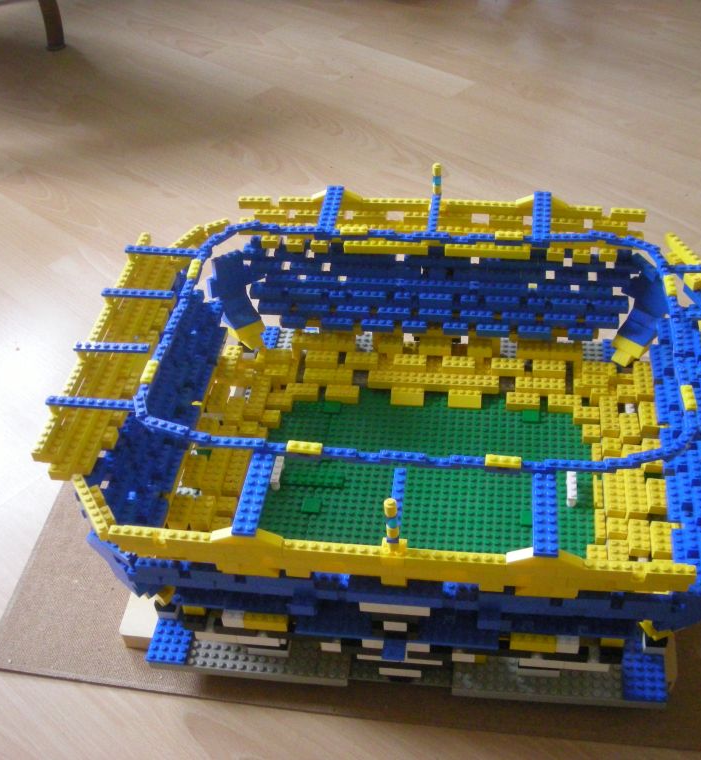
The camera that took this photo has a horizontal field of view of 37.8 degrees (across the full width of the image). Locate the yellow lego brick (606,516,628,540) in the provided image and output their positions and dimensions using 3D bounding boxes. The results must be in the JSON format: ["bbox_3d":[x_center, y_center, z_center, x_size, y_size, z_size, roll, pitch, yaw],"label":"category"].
[{"bbox_3d":[0.220,0.122,0.845,0.016,0.011,0.016,2,42,8],"label":"yellow lego brick"}]

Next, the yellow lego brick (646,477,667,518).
[{"bbox_3d":[0.256,0.096,0.853,0.016,0.011,0.032,2,42,8],"label":"yellow lego brick"}]

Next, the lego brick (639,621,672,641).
[{"bbox_3d":[0.229,0.179,0.763,0.018,0.011,0.020,-19,43,-15],"label":"lego brick"}]

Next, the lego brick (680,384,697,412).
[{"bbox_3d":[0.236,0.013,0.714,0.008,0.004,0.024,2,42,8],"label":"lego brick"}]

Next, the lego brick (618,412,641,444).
[{"bbox_3d":[0.252,0.043,0.923,0.016,0.011,0.032,2,42,8],"label":"lego brick"}]

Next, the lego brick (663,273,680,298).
[{"bbox_3d":[0.263,-0.077,0.841,0.008,0.005,0.024,2,42,8],"label":"lego brick"}]

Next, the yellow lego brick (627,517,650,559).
[{"bbox_3d":[0.231,0.127,0.818,0.016,0.011,0.032,2,42,8],"label":"yellow lego brick"}]

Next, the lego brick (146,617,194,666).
[{"bbox_3d":[-0.137,0.202,0.804,0.032,0.005,0.046,2,42,8],"label":"lego brick"}]

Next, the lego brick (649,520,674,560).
[{"bbox_3d":[0.247,0.126,0.811,0.016,0.011,0.032,2,42,8],"label":"lego brick"}]

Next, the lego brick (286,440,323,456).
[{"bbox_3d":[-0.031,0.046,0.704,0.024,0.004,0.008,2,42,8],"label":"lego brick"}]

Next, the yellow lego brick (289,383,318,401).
[{"bbox_3d":[-0.047,0.011,1.006,0.032,0.011,0.016,2,42,8],"label":"yellow lego brick"}]

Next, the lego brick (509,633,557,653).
[{"bbox_3d":[0.127,0.180,0.715,0.032,0.011,0.015,2,42,8],"label":"lego brick"}]

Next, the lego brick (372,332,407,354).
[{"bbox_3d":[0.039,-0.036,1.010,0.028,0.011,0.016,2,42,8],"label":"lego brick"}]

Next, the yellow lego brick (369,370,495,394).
[{"bbox_3d":[0.082,0.002,0.993,0.128,0.011,0.016,2,42,8],"label":"yellow lego brick"}]

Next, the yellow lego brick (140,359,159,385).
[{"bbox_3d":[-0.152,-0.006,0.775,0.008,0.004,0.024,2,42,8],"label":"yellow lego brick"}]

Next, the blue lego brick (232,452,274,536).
[{"bbox_3d":[-0.064,0.074,0.686,0.016,0.005,0.080,2,42,8],"label":"blue lego brick"}]

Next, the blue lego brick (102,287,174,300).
[{"bbox_3d":[-0.182,-0.074,0.876,0.064,0.005,0.008,2,42,8],"label":"blue lego brick"}]

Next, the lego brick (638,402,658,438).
[{"bbox_3d":[0.270,0.033,0.921,0.016,0.011,0.032,2,42,8],"label":"lego brick"}]

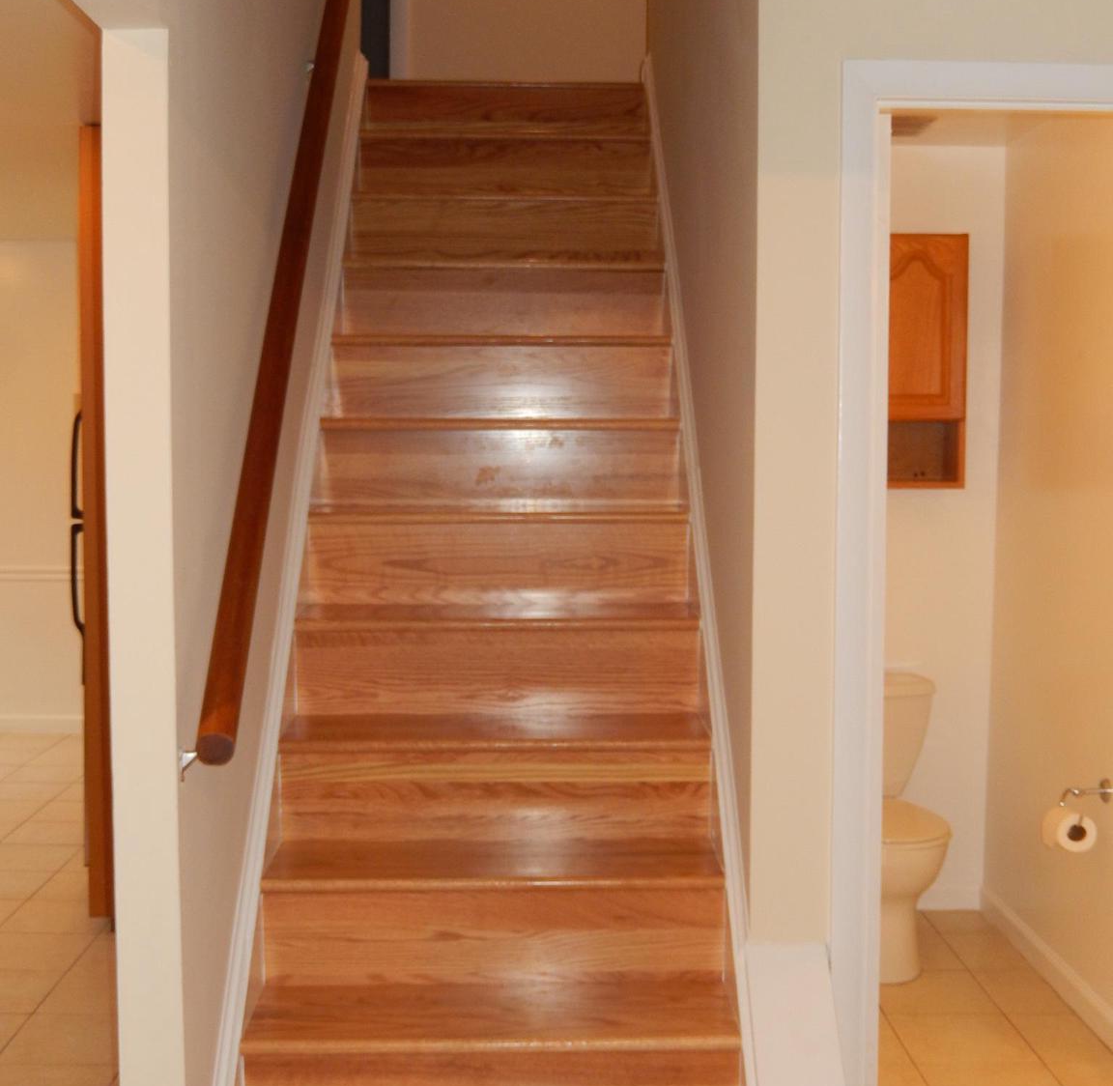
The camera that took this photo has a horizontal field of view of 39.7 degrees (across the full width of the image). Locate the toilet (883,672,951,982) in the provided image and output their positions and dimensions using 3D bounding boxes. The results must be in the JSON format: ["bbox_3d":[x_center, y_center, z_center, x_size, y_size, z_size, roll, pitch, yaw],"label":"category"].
[{"bbox_3d":[0.900,0.780,4.342,0.440,0.752,0.680,0,4,-1],"label":"toilet"}]

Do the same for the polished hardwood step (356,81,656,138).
[{"bbox_3d":[-0.157,-1.356,4.968,0.869,0.214,0.264,0,4,-1],"label":"polished hardwood step"}]

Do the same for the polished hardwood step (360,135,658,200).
[{"bbox_3d":[-0.152,-1.125,4.753,0.869,0.214,0.264,0,4,-1],"label":"polished hardwood step"}]

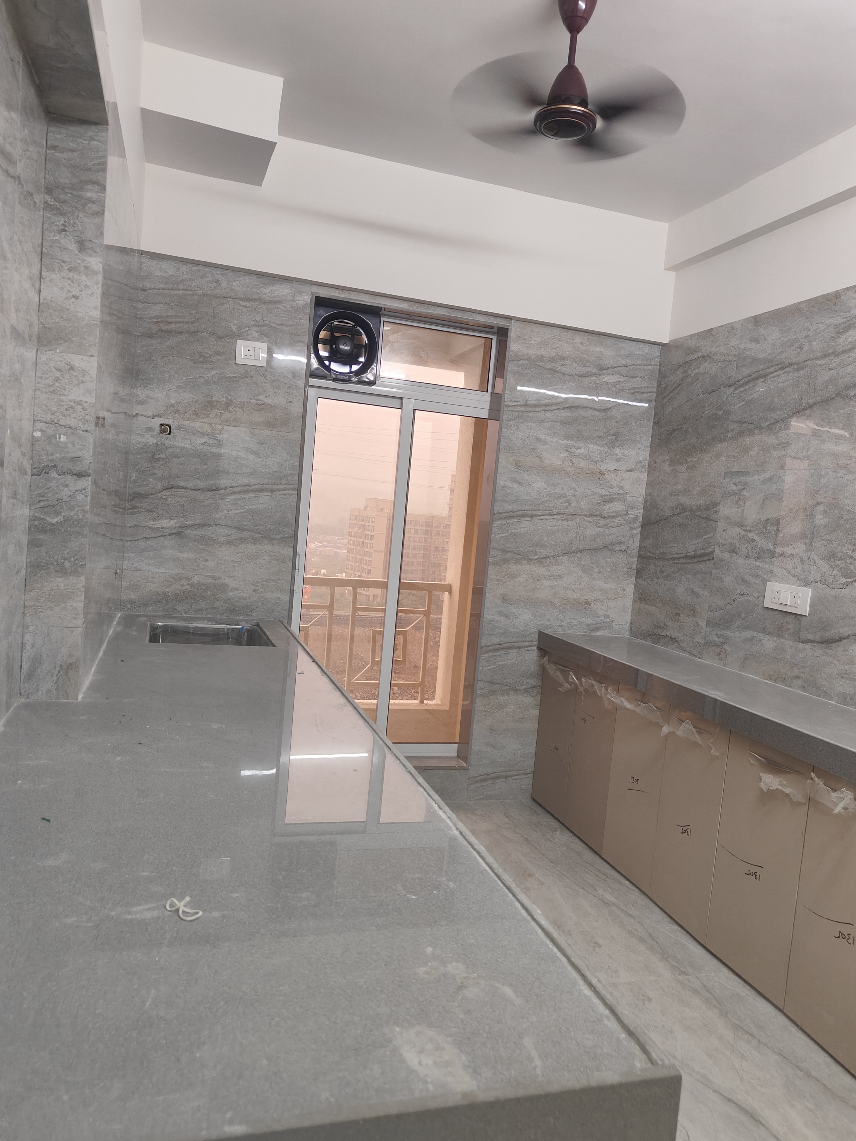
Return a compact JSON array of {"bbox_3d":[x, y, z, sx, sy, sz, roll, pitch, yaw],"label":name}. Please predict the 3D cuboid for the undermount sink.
[{"bbox_3d":[-0.797,0.330,2.864,0.435,0.210,0.470,3,5,-18],"label":"undermount sink"}]

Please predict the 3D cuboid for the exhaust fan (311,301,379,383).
[{"bbox_3d":[-0.364,-0.967,3.418,0.287,0.305,0.140,3,5,-18],"label":"exhaust fan"}]

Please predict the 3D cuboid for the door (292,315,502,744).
[{"bbox_3d":[-0.197,-0.126,3.594,0.866,1.977,0.090,3,5,-18],"label":"door"}]

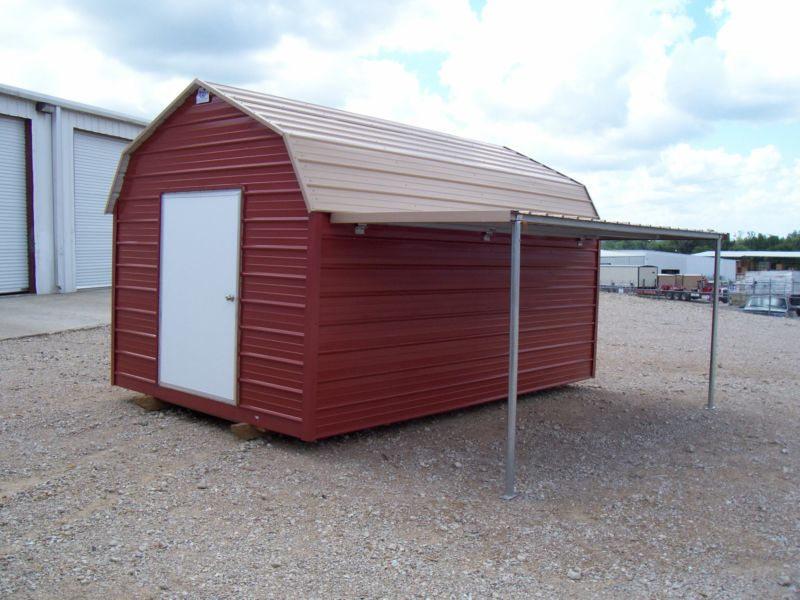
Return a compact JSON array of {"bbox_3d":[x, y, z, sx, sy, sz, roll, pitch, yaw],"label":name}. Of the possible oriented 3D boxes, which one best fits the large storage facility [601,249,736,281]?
[{"bbox_3d":[29.840,-3.360,88.000,15.500,4.600,12.000,3,4,19],"label":"large storage facility"}]

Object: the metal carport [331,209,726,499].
[{"bbox_3d":[1.412,0.247,7.218,1.693,1.911,4.029,5,5,42],"label":"metal carport"}]

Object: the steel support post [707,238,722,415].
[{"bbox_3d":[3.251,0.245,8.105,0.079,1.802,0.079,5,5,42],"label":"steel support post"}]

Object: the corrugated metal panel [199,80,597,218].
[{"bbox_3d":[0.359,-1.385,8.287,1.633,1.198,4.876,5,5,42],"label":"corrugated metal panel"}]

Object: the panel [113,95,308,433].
[{"bbox_3d":[-1.822,-0.451,7.117,3.088,2.911,0.069,5,5,42],"label":"panel"}]

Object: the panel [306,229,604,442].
[{"bbox_3d":[0.864,0.142,7.867,0.059,1.782,4.669,5,5,42],"label":"panel"}]

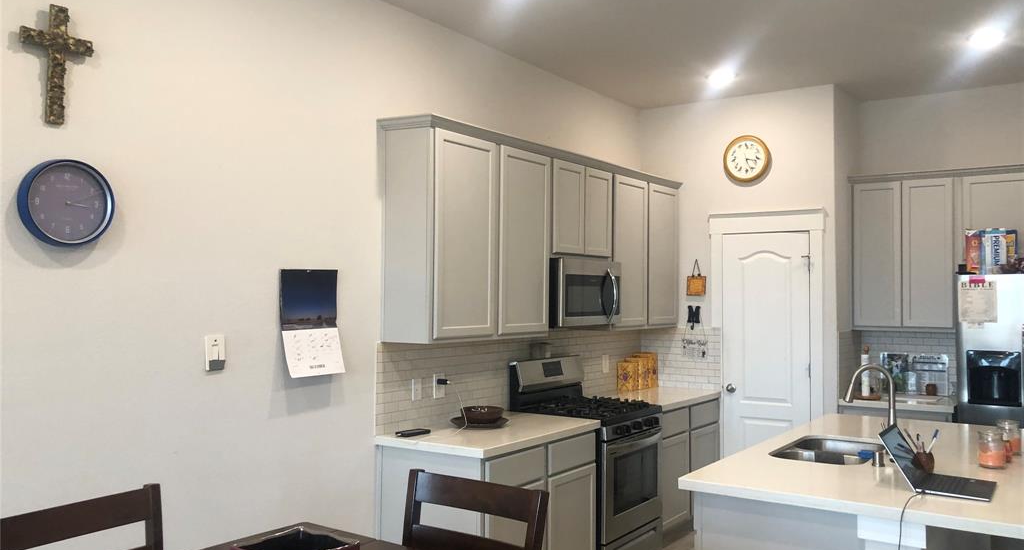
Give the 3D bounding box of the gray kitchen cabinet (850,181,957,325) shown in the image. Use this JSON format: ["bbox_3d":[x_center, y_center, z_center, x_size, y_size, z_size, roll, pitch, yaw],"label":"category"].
[{"bbox_3d":[2.817,-0.130,5.914,0.661,1.046,0.325,-1,-2,35],"label":"gray kitchen cabinet"}]

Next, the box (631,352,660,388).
[{"bbox_3d":[1.008,0.721,6.274,0.145,0.257,0.145,-1,-2,35],"label":"box"}]

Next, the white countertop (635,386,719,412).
[{"bbox_3d":[0.948,0.847,5.723,0.645,0.037,1.016,-1,-2,35],"label":"white countertop"}]

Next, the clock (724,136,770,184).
[{"bbox_3d":[1.668,-0.819,5.866,0.335,0.335,0.045,-1,-2,35],"label":"clock"}]

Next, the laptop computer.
[{"bbox_3d":[1.538,0.667,2.981,0.340,0.205,0.367,-1,-2,35],"label":"laptop computer"}]

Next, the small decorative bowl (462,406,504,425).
[{"bbox_3d":[-0.153,0.738,4.335,0.228,0.077,0.228,0,-1,0],"label":"small decorative bowl"}]

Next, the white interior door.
[{"bbox_3d":[1.807,0.716,5.897,0.622,2.026,0.040,-1,-2,35],"label":"white interior door"}]

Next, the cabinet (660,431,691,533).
[{"bbox_3d":[0.808,1.329,5.520,0.610,0.600,0.480,-1,-2,35],"label":"cabinet"}]

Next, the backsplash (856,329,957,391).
[{"bbox_3d":[2.889,0.624,6.023,0.641,0.456,0.018,-1,-2,35],"label":"backsplash"}]

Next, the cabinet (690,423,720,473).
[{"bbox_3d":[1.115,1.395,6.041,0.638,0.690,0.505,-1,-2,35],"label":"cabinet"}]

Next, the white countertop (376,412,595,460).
[{"bbox_3d":[-0.085,0.801,4.232,0.645,0.037,1.067,-1,-2,35],"label":"white countertop"}]

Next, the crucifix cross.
[{"bbox_3d":[-1.508,-0.698,2.748,0.032,0.400,0.240,-1,-2,35],"label":"crucifix cross"}]

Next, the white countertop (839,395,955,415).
[{"bbox_3d":[2.704,0.862,5.711,0.686,0.036,0.730,-1,-2,35],"label":"white countertop"}]

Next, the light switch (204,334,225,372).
[{"bbox_3d":[-1.160,0.303,3.235,0.024,0.132,0.078,-1,-2,35],"label":"light switch"}]

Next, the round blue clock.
[{"bbox_3d":[-1.473,-0.238,2.751,0.075,0.287,0.287,-1,-2,35],"label":"round blue clock"}]

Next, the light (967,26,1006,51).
[{"bbox_3d":[2.664,-1.314,4.644,0.185,0.025,0.185,-1,-2,35],"label":"light"}]

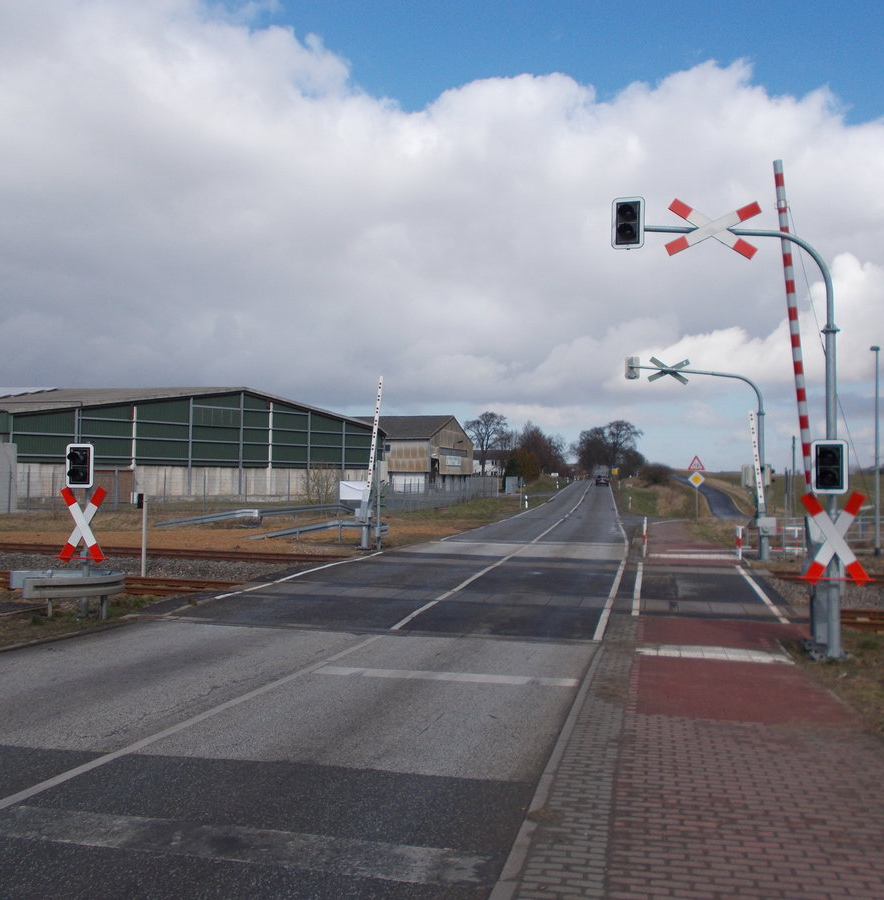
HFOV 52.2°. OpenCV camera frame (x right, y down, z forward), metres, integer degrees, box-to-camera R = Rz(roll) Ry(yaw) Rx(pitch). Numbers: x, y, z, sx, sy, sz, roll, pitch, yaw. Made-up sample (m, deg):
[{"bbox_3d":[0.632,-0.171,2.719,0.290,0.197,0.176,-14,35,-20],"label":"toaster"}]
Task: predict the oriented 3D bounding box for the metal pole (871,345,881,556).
[{"bbox_3d":[13.321,0.031,27.600,0.300,6.400,0.220,1,-2,-14],"label":"metal pole"}]

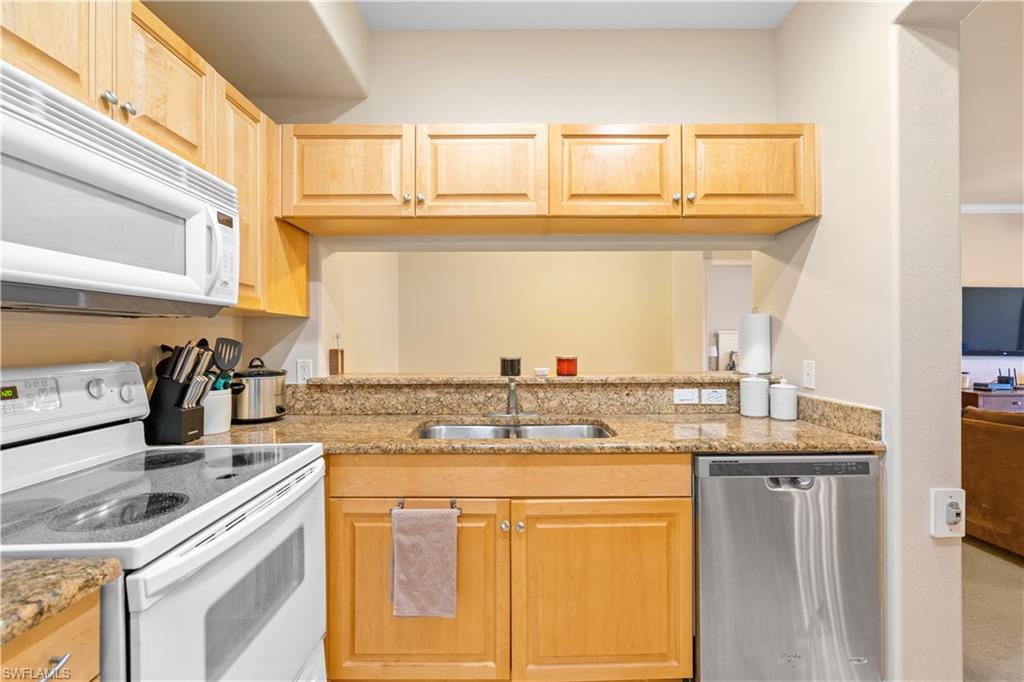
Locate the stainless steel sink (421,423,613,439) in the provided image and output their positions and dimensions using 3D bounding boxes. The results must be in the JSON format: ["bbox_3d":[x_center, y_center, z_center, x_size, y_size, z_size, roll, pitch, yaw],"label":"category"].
[{"bbox_3d":[0.013,0.445,1.777,0.735,0.190,0.375,0,0,0],"label":"stainless steel sink"}]

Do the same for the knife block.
[{"bbox_3d":[-1.183,0.234,1.596,0.130,0.230,0.110,0,0,0],"label":"knife block"}]

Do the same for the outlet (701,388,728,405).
[{"bbox_3d":[0.933,0.258,2.101,0.115,0.070,0.009,0,0,0],"label":"outlet"}]

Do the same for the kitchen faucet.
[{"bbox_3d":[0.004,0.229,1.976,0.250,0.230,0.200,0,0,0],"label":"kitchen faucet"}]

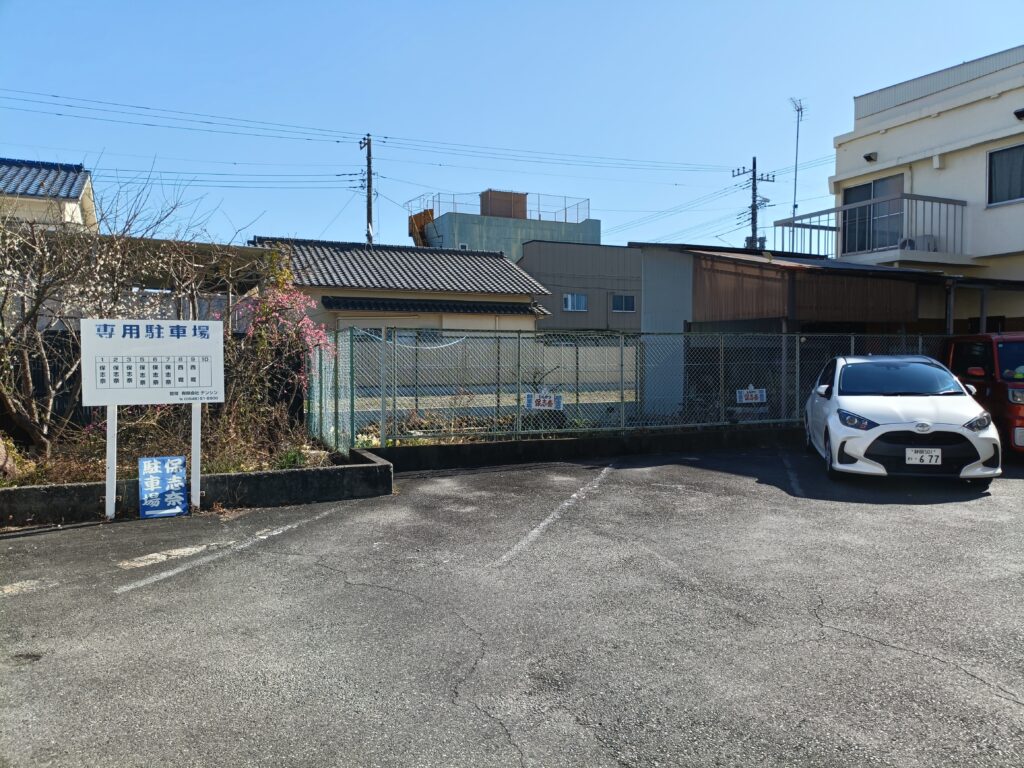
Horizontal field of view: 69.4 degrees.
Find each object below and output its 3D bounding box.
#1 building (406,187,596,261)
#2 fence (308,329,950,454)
[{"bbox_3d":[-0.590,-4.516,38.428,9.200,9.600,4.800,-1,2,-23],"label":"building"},{"bbox_3d":[2.622,-0.066,13.060,11.500,1.570,3.300,-1,2,-23],"label":"fence"}]

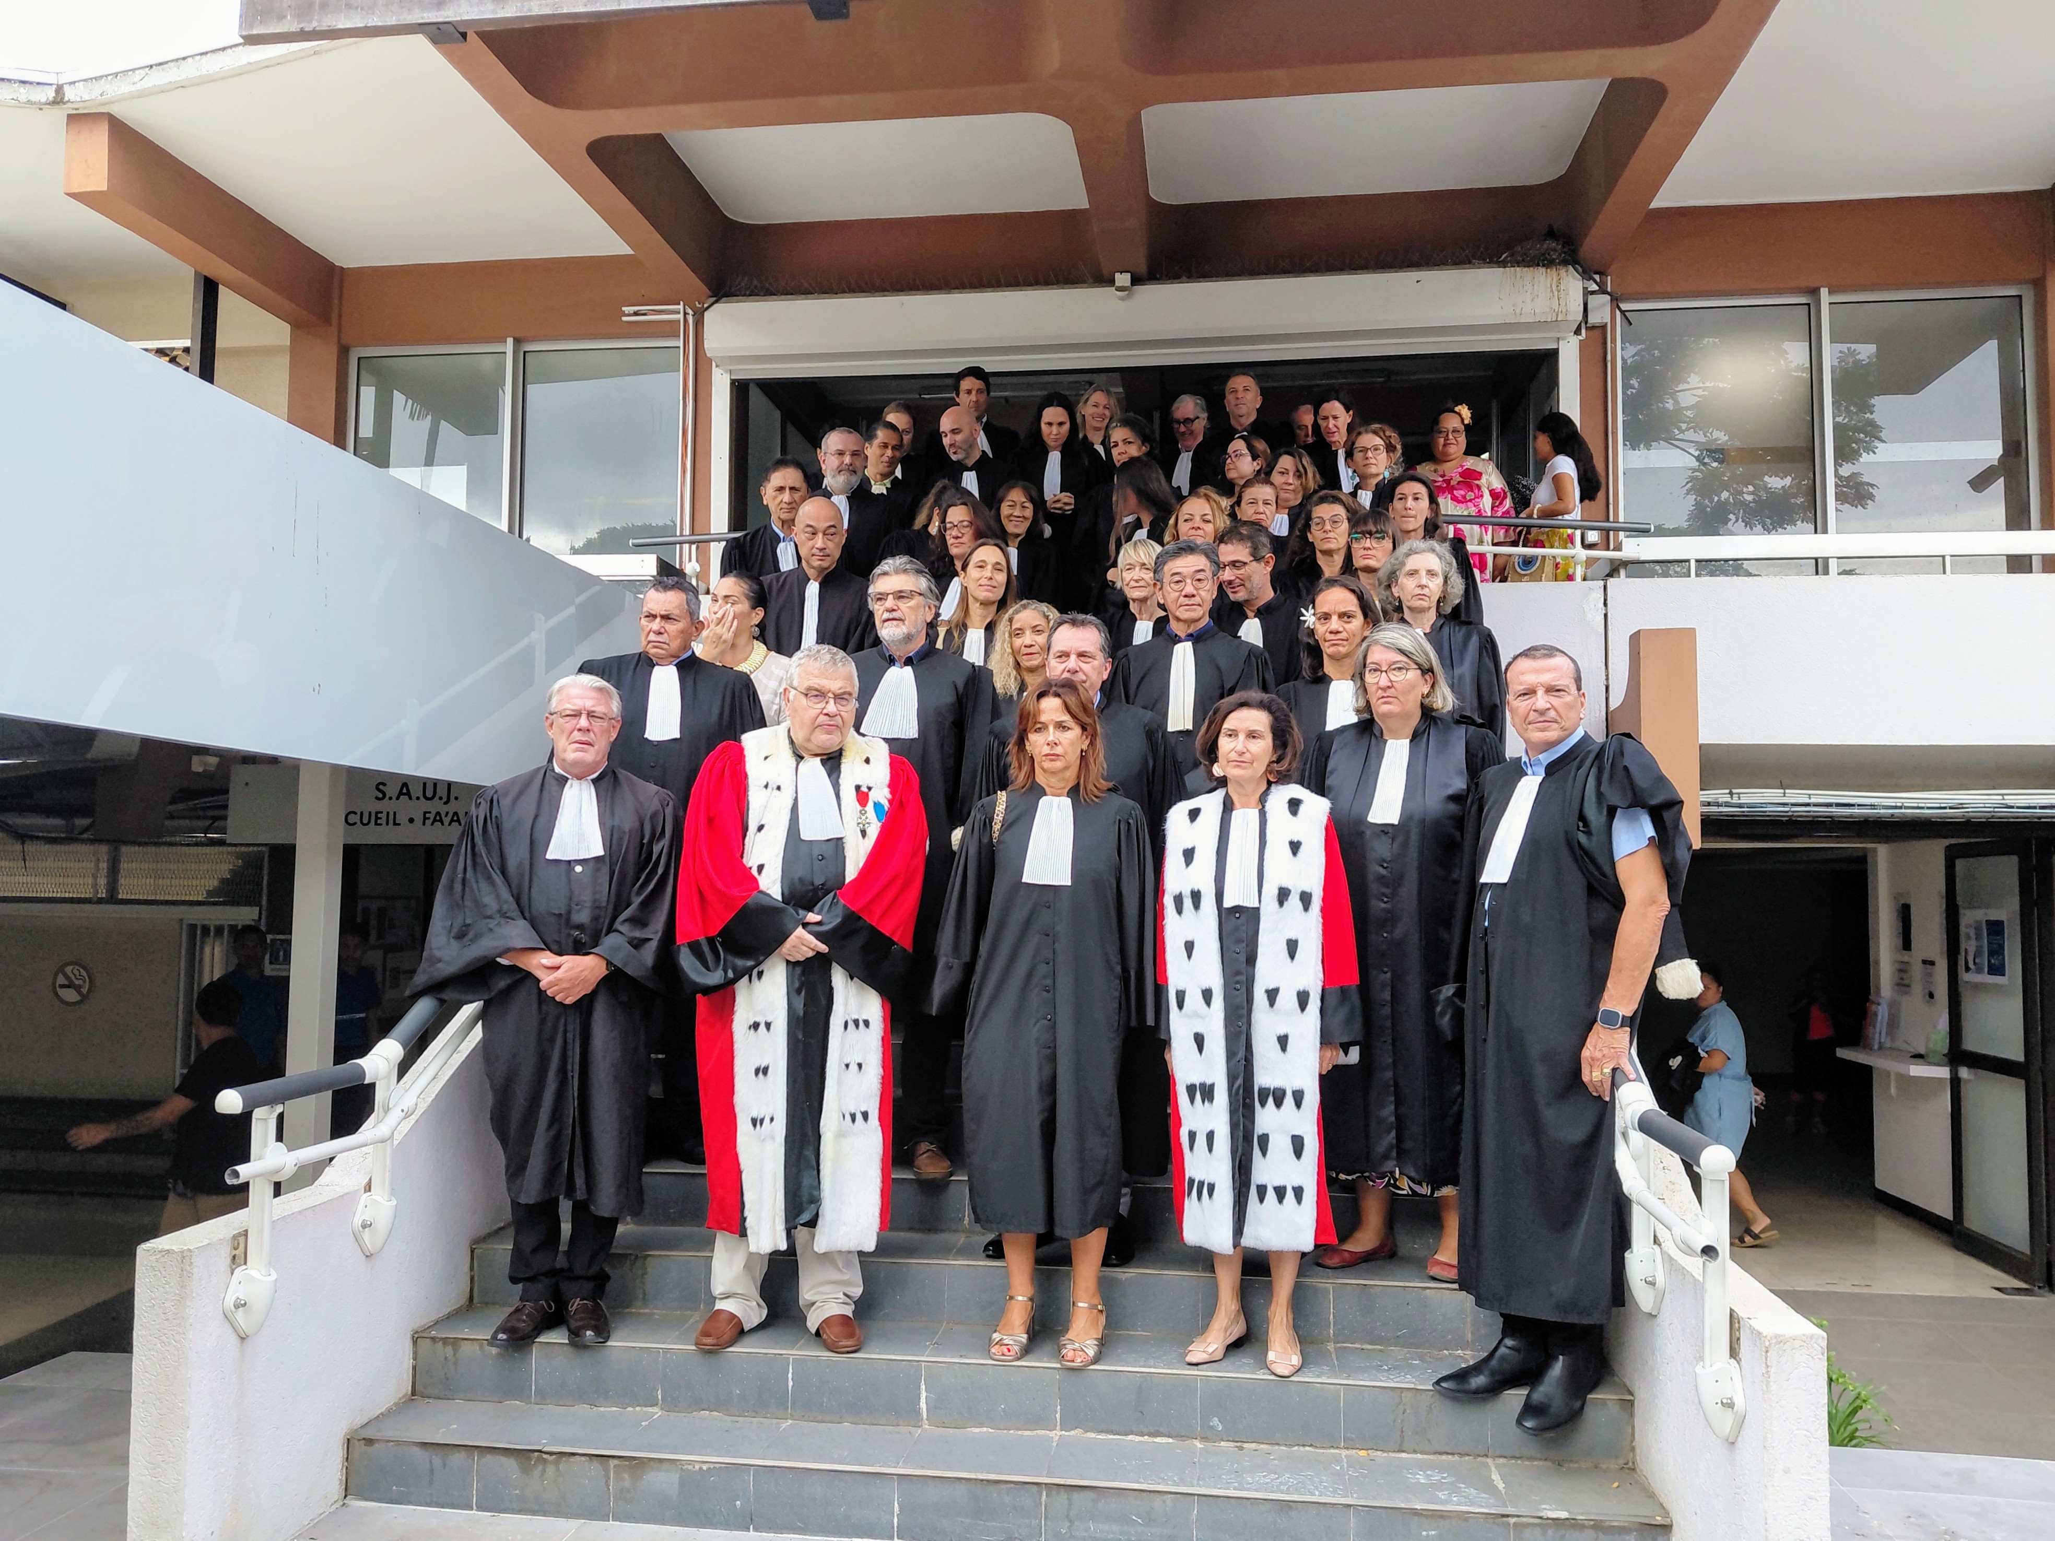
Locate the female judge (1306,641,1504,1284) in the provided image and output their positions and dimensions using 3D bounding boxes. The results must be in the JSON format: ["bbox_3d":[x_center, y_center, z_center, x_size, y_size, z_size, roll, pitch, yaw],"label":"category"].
[{"bbox_3d":[0.997,0.455,3.963,0.540,1.699,0.380,-1,-4,22],"label":"female judge"}]

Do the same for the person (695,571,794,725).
[{"bbox_3d":[-0.906,0.191,4.764,0.470,1.681,0.340,-2,-4,30],"label":"person"}]

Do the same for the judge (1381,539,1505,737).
[{"bbox_3d":[1.284,0.071,4.777,0.510,1.643,0.360,-1,-4,17],"label":"judge"}]

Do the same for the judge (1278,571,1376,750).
[{"bbox_3d":[0.939,0.214,4.504,0.480,1.628,0.330,0,-3,8],"label":"judge"}]

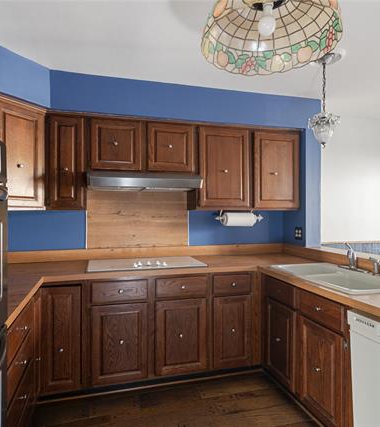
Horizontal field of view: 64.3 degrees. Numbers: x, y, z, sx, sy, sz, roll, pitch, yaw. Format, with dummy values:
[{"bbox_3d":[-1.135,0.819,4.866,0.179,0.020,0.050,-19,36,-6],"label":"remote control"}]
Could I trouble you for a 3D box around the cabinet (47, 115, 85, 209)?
[{"bbox_3d":[-0.976,-0.389,2.445,0.283,0.733,0.310,0,0,-15],"label":"cabinet"}]

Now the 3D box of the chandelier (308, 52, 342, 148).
[{"bbox_3d":[0.959,-0.790,2.150,0.236,0.650,0.236,0,0,-15],"label":"chandelier"}]

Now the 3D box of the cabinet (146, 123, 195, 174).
[{"bbox_3d":[-0.191,-0.547,2.659,0.436,0.431,0.310,0,0,-15],"label":"cabinet"}]

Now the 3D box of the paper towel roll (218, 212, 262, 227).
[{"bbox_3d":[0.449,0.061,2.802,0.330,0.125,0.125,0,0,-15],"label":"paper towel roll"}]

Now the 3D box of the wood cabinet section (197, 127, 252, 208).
[{"bbox_3d":[0.273,-0.407,2.868,0.511,0.755,0.330,0,0,-16],"label":"wood cabinet section"}]

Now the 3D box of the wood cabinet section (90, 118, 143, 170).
[{"bbox_3d":[-0.617,-0.544,2.543,0.423,0.431,0.310,0,0,-15],"label":"wood cabinet section"}]

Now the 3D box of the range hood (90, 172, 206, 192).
[{"bbox_3d":[-0.406,-0.269,2.636,0.910,0.135,0.459,0,0,-15],"label":"range hood"}]

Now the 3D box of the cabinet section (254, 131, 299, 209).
[{"bbox_3d":[0.779,-0.408,3.012,0.488,0.755,0.330,0,0,-16],"label":"cabinet section"}]

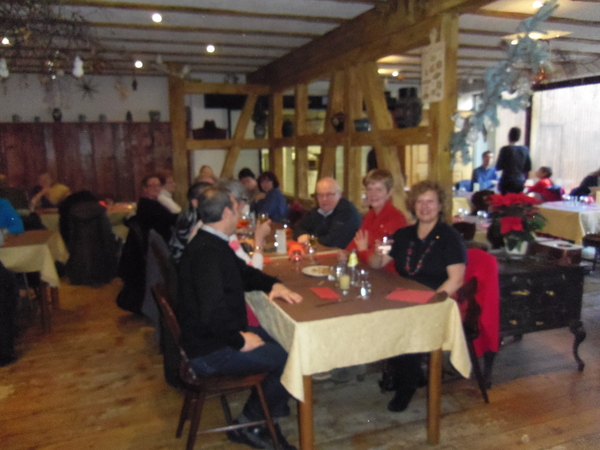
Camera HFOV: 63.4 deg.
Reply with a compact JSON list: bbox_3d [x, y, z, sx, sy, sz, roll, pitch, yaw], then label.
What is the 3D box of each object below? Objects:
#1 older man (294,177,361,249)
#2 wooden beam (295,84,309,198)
[{"bbox_3d":[0.162,0.280,3.759,0.700,1.270,0.550,-8,12,-39],"label":"older man"},{"bbox_3d":[0.049,-1.083,6.389,0.141,1.496,0.141,-5,10,-20],"label":"wooden beam"}]

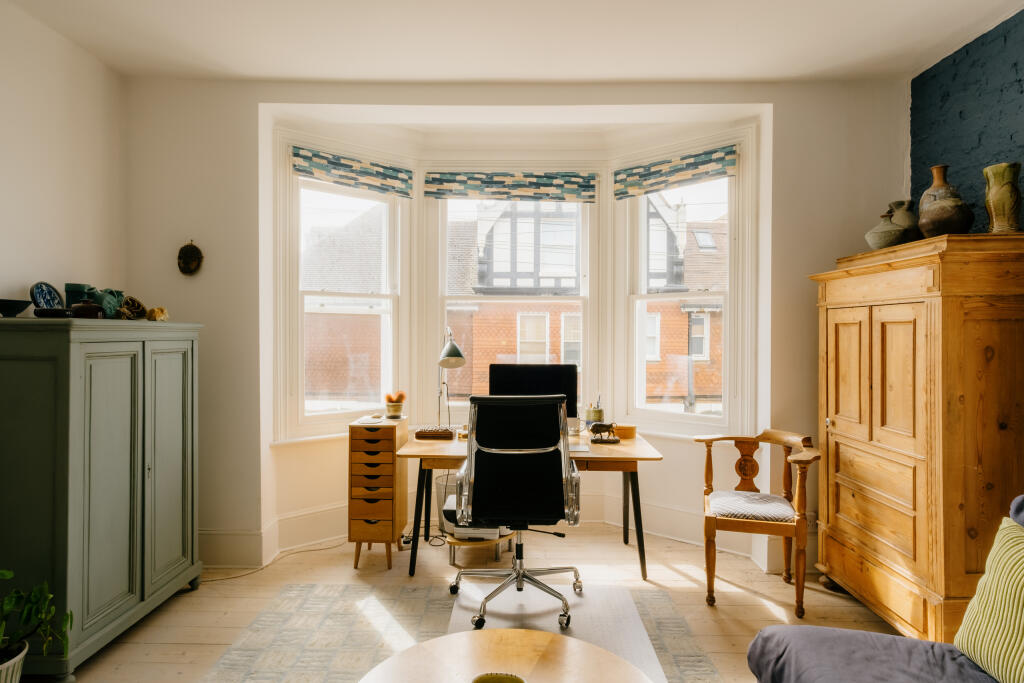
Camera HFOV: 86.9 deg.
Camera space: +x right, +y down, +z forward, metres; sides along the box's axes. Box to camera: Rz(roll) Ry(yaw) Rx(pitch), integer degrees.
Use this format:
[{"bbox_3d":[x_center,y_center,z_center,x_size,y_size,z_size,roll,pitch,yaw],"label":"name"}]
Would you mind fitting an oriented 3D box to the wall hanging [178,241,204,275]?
[{"bbox_3d":[-1.855,-0.484,3.125,0.147,0.203,0.055,0,1,1],"label":"wall hanging"}]

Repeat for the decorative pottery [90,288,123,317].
[{"bbox_3d":[-1.757,-0.160,2.348,0.140,0.141,0.130,0,1,0],"label":"decorative pottery"}]

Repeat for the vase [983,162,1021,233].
[{"bbox_3d":[2.146,-0.624,2.370,0.128,0.315,0.128,0,0,-6],"label":"vase"}]

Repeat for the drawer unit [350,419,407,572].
[{"bbox_3d":[-0.825,0.922,3.360,0.280,0.855,0.340,0,0,1],"label":"drawer unit"}]

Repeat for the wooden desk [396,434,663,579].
[{"bbox_3d":[0.100,0.989,3.350,1.450,0.722,0.800,0,0,1],"label":"wooden desk"}]

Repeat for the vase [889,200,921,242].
[{"bbox_3d":[1.892,-0.550,2.606,0.150,0.260,0.150,0,1,0],"label":"vase"}]

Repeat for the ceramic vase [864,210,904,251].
[{"bbox_3d":[1.736,-0.504,2.515,0.165,0.184,0.165,0,1,0],"label":"ceramic vase"}]

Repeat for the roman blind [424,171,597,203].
[{"bbox_3d":[-0.010,-1.163,4.050,1.290,0.235,0.060,0,0,1],"label":"roman blind"}]

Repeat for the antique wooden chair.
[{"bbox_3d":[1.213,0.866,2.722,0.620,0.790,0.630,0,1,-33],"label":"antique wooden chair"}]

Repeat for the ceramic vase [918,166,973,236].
[{"bbox_3d":[1.821,-0.577,2.270,0.190,0.330,0.190,0,1,0],"label":"ceramic vase"}]

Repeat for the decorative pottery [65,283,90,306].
[{"bbox_3d":[-2.010,-0.187,2.500,0.095,0.165,0.095,0,0,-3],"label":"decorative pottery"}]

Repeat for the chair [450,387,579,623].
[{"bbox_3d":[0.030,0.757,2.650,0.640,1.010,0.660,0,1,-5],"label":"chair"}]

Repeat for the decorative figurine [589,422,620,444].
[{"bbox_3d":[0.578,0.566,3.370,0.190,0.121,0.070,0,0,2],"label":"decorative figurine"}]

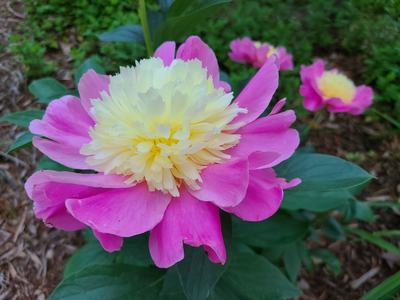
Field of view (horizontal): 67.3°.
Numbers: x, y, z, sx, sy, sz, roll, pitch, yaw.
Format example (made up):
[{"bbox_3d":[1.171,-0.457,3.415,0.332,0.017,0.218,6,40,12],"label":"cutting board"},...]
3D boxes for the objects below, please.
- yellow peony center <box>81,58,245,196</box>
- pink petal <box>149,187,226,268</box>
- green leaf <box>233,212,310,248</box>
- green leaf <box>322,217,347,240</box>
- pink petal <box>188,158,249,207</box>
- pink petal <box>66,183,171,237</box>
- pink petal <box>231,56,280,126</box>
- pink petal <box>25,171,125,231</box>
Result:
[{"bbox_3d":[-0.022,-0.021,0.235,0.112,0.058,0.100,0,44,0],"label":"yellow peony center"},{"bbox_3d":[-0.009,0.052,0.205,0.050,0.020,0.054,-3,66,-1],"label":"pink petal"},{"bbox_3d":[0.064,0.076,0.285,0.070,0.012,0.038,1,45,1],"label":"green leaf"},{"bbox_3d":[0.179,0.104,0.400,0.030,0.012,0.024,45,47,9],"label":"green leaf"},{"bbox_3d":[0.013,0.021,0.212,0.036,0.012,0.036,-26,54,-29],"label":"pink petal"},{"bbox_3d":[-0.052,0.039,0.205,0.064,0.016,0.042,4,41,8],"label":"pink petal"},{"bbox_3d":[0.046,-0.049,0.255,0.024,0.068,0.016,38,17,34],"label":"pink petal"},{"bbox_3d":[-0.088,0.036,0.222,0.068,0.026,0.042,-3,41,0],"label":"pink petal"}]

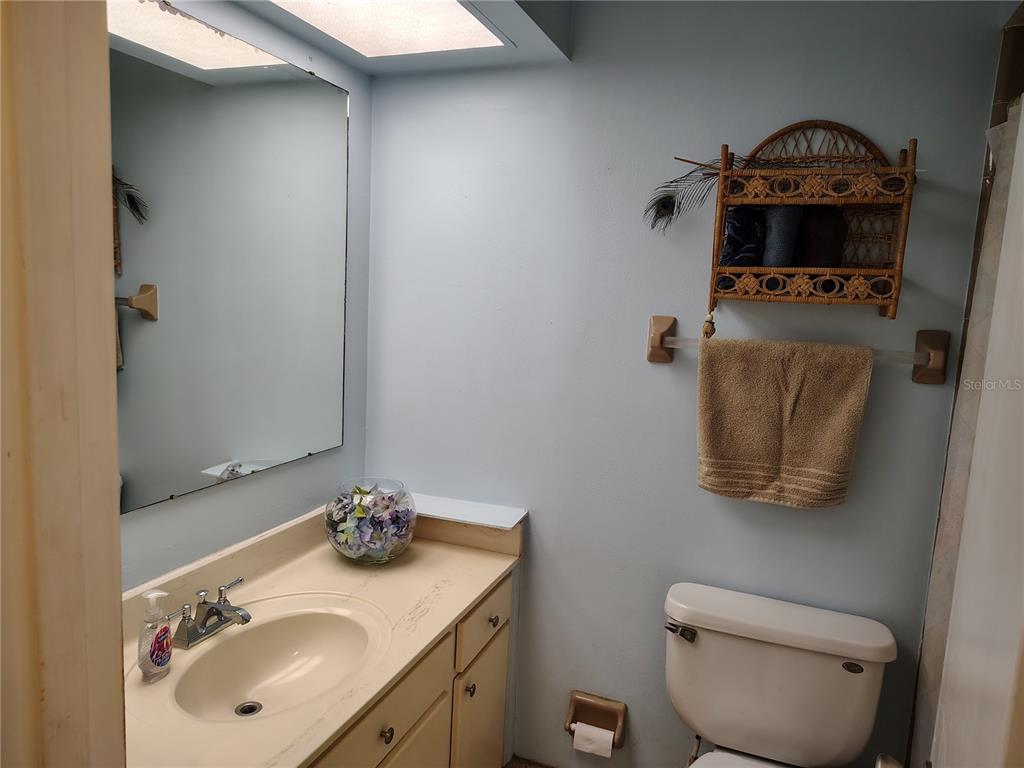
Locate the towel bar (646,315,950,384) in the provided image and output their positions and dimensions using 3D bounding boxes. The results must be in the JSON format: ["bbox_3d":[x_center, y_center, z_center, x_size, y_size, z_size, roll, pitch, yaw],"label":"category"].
[{"bbox_3d":[0.695,-0.087,1.781,0.716,0.124,0.089,5,8,21],"label":"towel bar"}]

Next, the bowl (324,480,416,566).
[{"bbox_3d":[-0.387,0.379,1.952,0.245,0.198,0.245,3,8,0],"label":"bowl"}]

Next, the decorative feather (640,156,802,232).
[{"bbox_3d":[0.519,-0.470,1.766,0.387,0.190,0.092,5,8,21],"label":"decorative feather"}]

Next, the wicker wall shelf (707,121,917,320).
[{"bbox_3d":[0.703,-0.399,1.690,0.411,0.470,0.174,5,8,21],"label":"wicker wall shelf"}]

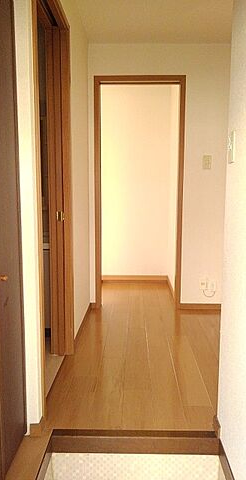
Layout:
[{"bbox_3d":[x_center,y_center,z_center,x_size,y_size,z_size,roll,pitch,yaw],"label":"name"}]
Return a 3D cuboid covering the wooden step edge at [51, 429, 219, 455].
[{"bbox_3d":[0.054,0.897,1.538,0.735,0.083,0.050,0,7,2],"label":"wooden step edge"}]

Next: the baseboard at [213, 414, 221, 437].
[{"bbox_3d":[0.418,0.828,1.542,0.014,0.060,0.085,0,7,2],"label":"baseboard"}]

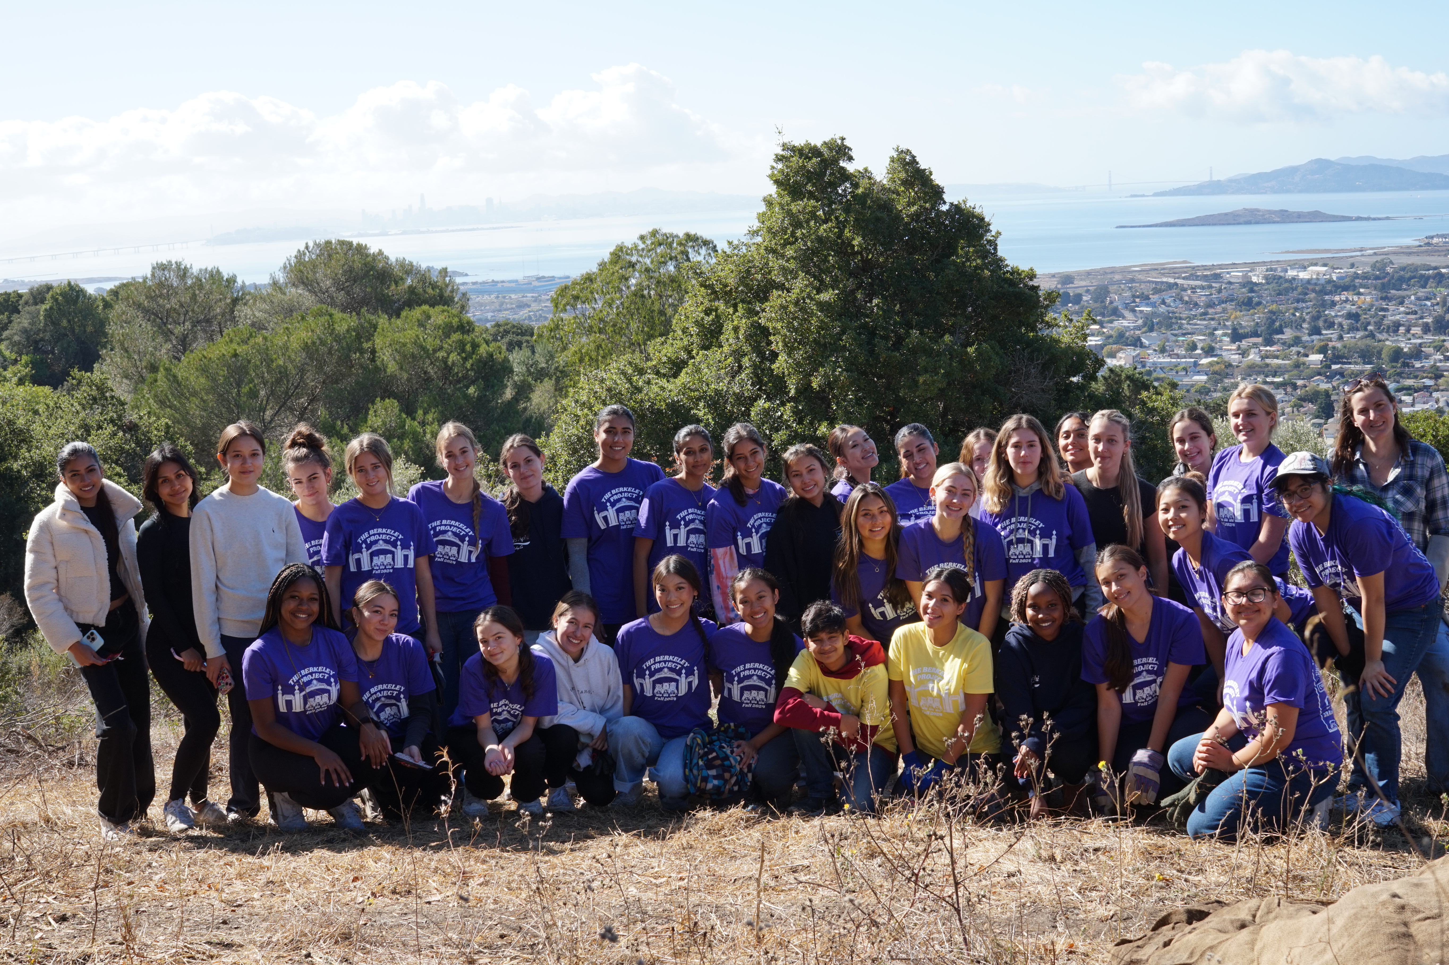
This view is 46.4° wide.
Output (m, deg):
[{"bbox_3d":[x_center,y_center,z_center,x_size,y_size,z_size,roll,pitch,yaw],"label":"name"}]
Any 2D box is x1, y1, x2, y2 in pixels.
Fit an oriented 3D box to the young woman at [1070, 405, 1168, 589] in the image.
[{"bbox_3d":[1.710,0.489,7.280,0.490,1.620,0.320,0,10,18],"label":"young woman"}]

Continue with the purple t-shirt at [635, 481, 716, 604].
[{"bbox_3d":[-0.166,0.324,7.380,0.500,0.660,0.270,-4,10,-5],"label":"purple t-shirt"}]

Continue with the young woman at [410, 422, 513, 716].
[{"bbox_3d":[-1.117,0.549,7.432,0.500,1.647,0.300,-4,10,-9],"label":"young woman"}]

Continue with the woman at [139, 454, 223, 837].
[{"bbox_3d":[-2.168,0.629,6.888,0.420,1.594,0.380,-12,13,-42],"label":"woman"}]

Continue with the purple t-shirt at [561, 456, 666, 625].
[{"bbox_3d":[-0.465,0.264,7.350,0.490,0.740,0.270,-4,10,-10],"label":"purple t-shirt"}]

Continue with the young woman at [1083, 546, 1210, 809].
[{"bbox_3d":[1.593,0.722,6.380,0.480,0.983,0.620,0,10,14],"label":"young woman"}]

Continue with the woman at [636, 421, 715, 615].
[{"bbox_3d":[-0.172,0.545,7.450,0.500,1.610,0.320,-4,10,-5],"label":"woman"}]

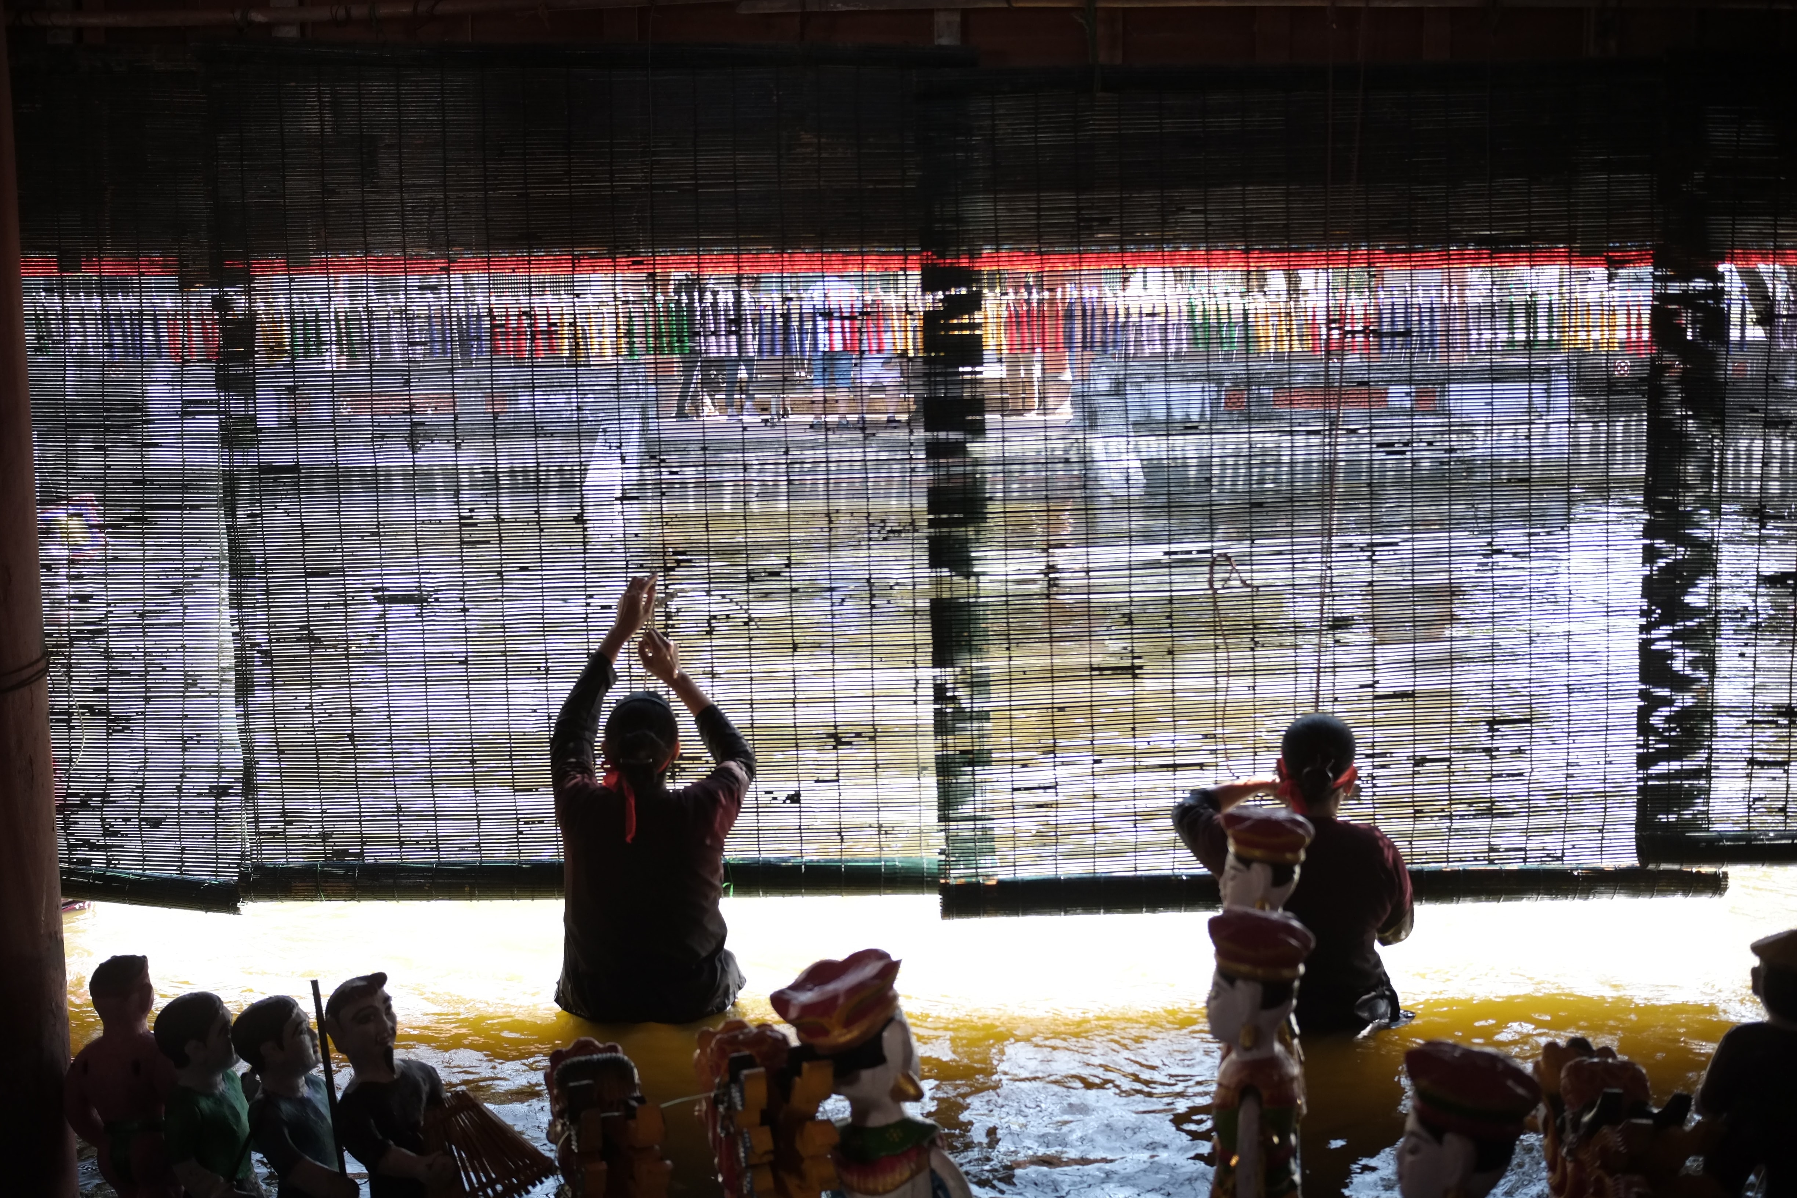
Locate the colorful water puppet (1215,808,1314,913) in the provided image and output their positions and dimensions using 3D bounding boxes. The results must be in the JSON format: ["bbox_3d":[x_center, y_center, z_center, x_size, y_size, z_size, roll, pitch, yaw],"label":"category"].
[{"bbox_3d":[0.517,0.554,2.877,0.160,0.520,0.180,0,6,12],"label":"colorful water puppet"}]

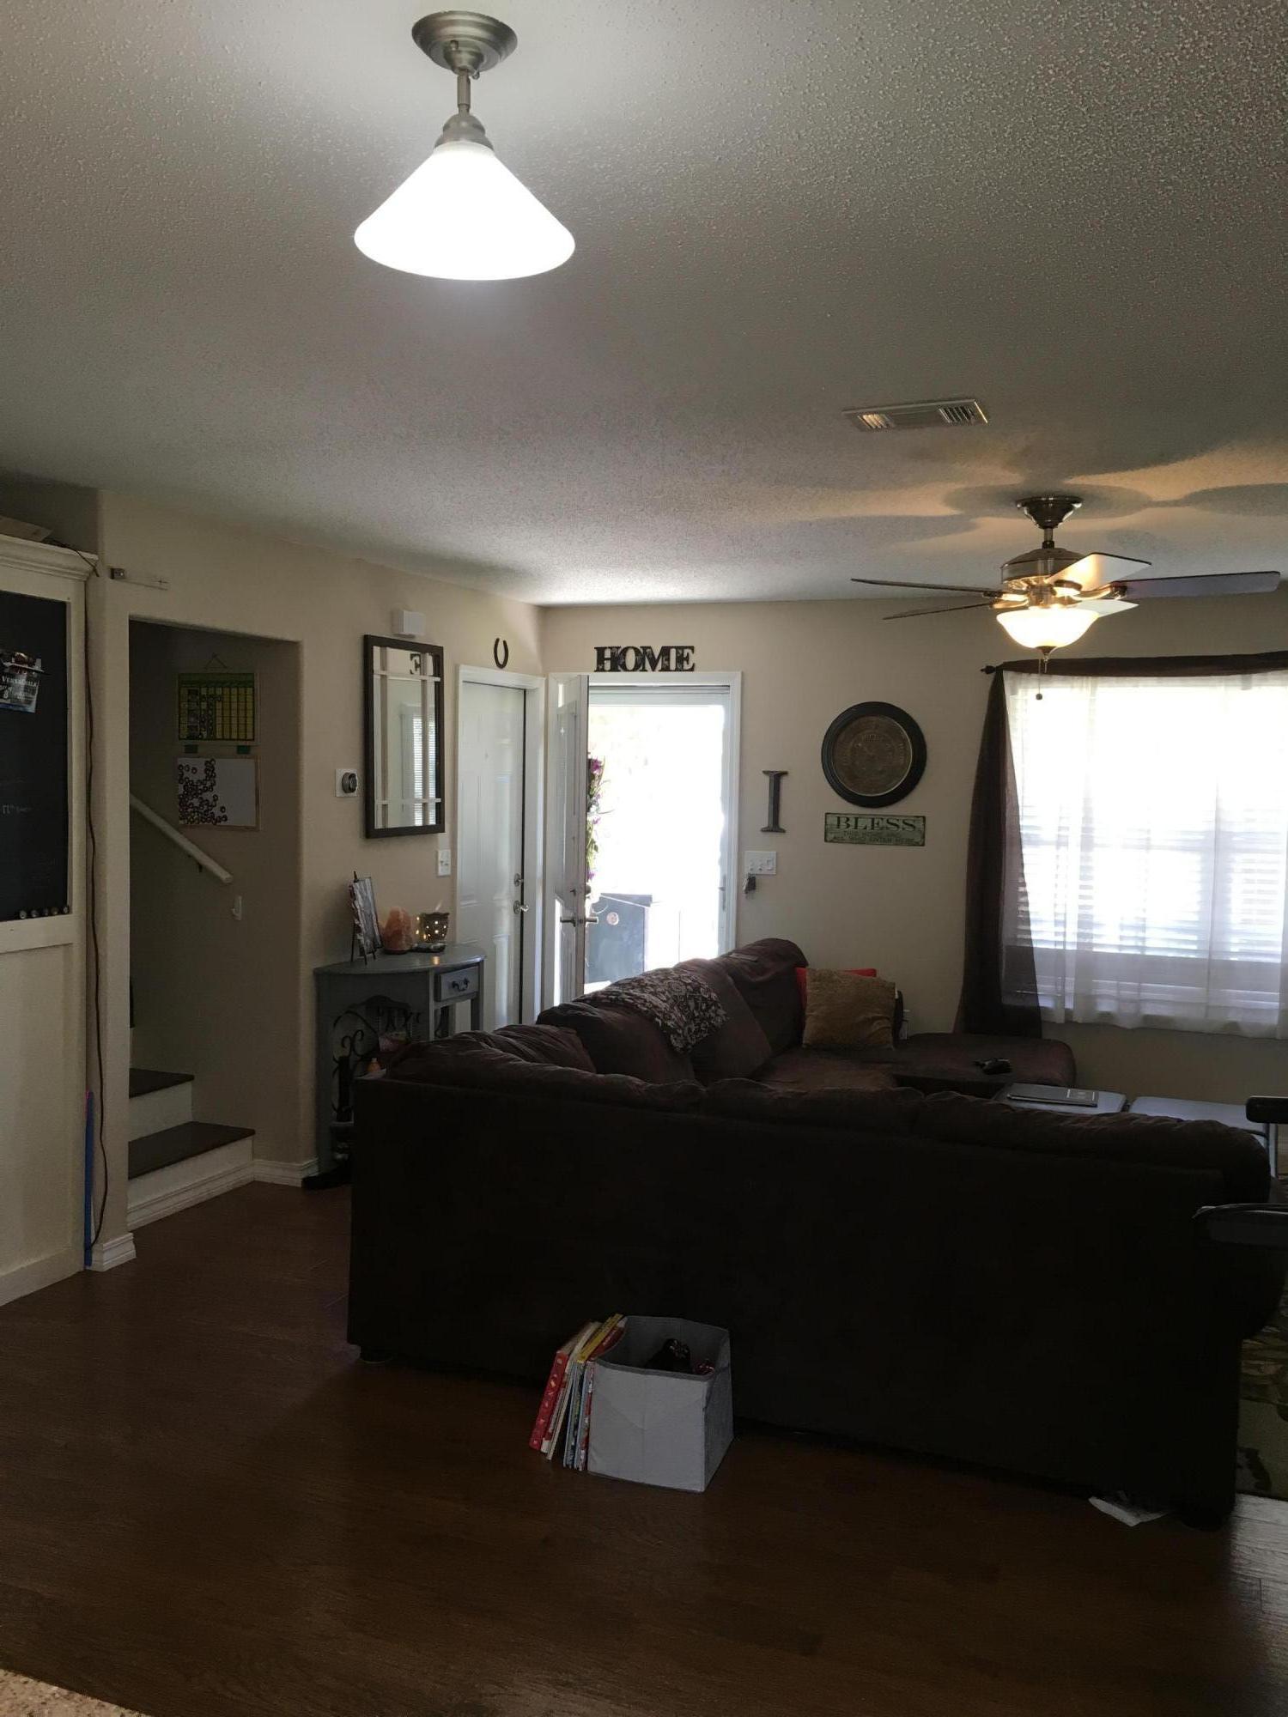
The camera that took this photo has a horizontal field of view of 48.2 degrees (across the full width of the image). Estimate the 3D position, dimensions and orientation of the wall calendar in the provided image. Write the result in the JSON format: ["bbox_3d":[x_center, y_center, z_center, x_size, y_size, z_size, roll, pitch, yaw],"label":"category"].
[{"bbox_3d":[-1.649,-0.583,5.530,0.360,0.265,0.015,2,4,21],"label":"wall calendar"}]

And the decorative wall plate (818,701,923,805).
[{"bbox_3d":[1.063,-0.483,6.722,0.497,0.497,0.050,2,4,21],"label":"decorative wall plate"}]

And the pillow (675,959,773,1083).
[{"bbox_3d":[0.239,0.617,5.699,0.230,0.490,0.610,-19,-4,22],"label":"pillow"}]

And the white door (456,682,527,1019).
[{"bbox_3d":[-0.783,0.170,7.087,0.050,2.023,0.775,3,4,22],"label":"white door"}]

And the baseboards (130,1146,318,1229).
[{"bbox_3d":[-1.534,1.237,5.352,0.245,0.092,0.820,3,4,22],"label":"baseboards"}]

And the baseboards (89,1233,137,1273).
[{"bbox_3d":[-1.716,1.264,4.641,0.060,0.086,0.150,2,4,21],"label":"baseboards"}]

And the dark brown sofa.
[{"bbox_3d":[0.837,0.881,4.915,2.330,0.910,3.120,2,4,21],"label":"dark brown sofa"}]

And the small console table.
[{"bbox_3d":[-0.900,0.824,5.953,0.400,0.825,0.980,2,4,21],"label":"small console table"}]

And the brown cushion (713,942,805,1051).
[{"bbox_3d":[0.506,0.563,6.089,0.280,0.450,0.680,2,4,21],"label":"brown cushion"}]

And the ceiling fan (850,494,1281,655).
[{"bbox_3d":[1.209,-0.840,4.323,1.290,0.455,1.290,3,4,22],"label":"ceiling fan"}]

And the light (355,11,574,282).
[{"bbox_3d":[-0.200,-0.804,1.614,0.250,0.226,0.250,1,4,0],"label":"light"}]

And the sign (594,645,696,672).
[{"bbox_3d":[0.002,-0.994,7.194,0.542,0.122,0.025,3,4,22],"label":"sign"}]

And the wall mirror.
[{"bbox_3d":[-1.018,-0.509,6.134,0.035,0.833,0.631,3,4,22],"label":"wall mirror"}]

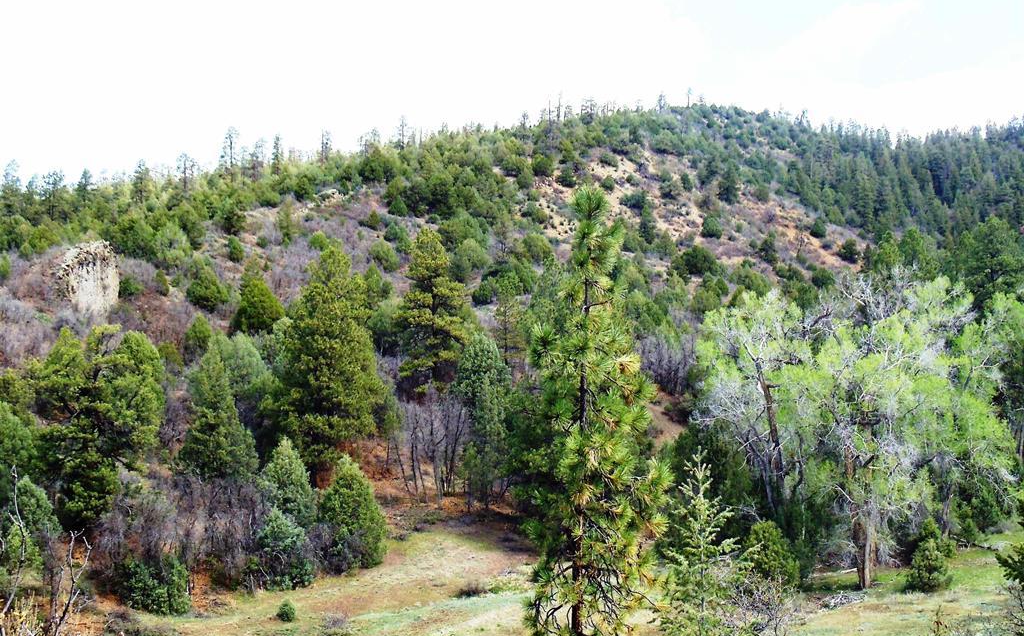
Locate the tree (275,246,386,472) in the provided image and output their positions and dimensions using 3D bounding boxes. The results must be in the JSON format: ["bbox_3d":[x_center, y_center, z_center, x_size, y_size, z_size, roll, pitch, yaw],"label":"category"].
[{"bbox_3d":[-9.977,2.460,121.000,5.960,12.820,5.780,0,1,0],"label":"tree"}]

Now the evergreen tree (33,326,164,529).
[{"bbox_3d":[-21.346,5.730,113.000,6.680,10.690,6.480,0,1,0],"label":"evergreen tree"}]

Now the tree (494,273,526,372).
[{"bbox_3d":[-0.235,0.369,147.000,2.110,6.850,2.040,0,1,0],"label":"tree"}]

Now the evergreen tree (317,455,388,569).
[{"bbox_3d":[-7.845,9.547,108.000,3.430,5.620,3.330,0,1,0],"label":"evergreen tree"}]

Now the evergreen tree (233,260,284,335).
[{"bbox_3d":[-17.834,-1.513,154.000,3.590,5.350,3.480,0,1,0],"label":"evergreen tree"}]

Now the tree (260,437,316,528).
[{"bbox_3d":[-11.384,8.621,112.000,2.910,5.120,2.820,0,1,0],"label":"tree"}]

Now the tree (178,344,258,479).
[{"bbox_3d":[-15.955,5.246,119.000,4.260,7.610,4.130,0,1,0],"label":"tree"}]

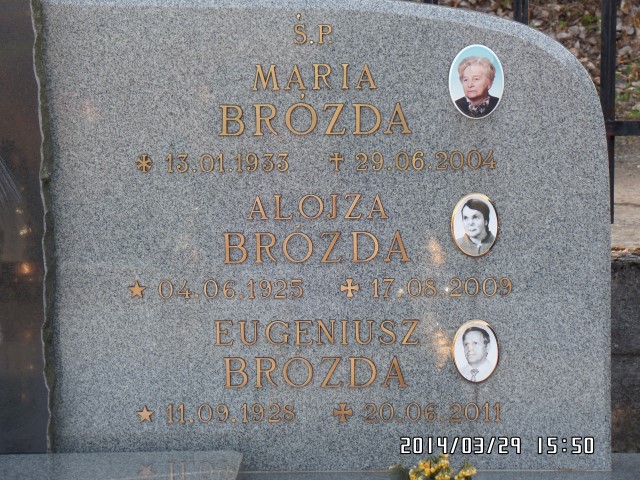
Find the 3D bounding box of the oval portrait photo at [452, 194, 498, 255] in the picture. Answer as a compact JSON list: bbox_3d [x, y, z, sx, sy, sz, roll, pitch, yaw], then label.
[{"bbox_3d":[0.255,-0.025,3.473,0.077,0.105,0.010,0,11,2],"label":"oval portrait photo"}]

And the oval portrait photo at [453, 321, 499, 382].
[{"bbox_3d":[0.260,0.186,3.512,0.077,0.105,0.010,0,11,2],"label":"oval portrait photo"}]

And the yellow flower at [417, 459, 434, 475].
[{"bbox_3d":[0.172,0.368,3.426,0.029,0.027,0.028,0,11,2],"label":"yellow flower"}]

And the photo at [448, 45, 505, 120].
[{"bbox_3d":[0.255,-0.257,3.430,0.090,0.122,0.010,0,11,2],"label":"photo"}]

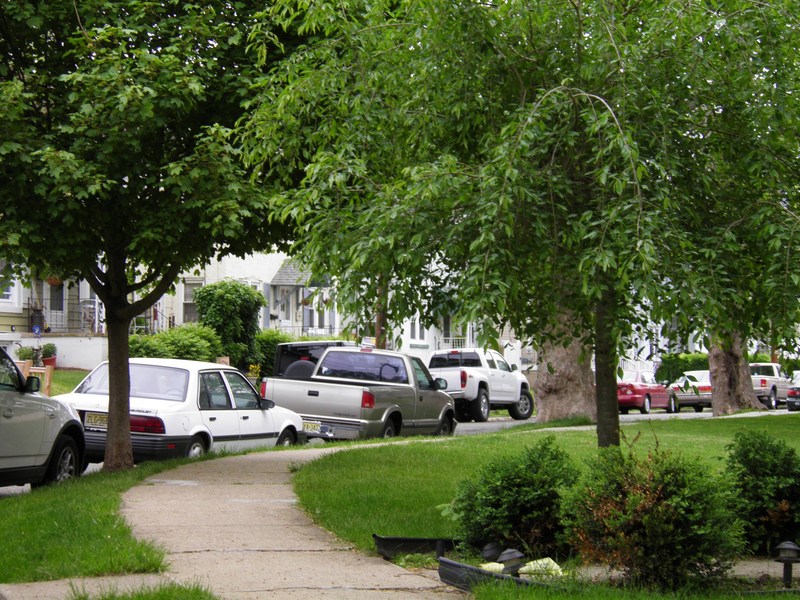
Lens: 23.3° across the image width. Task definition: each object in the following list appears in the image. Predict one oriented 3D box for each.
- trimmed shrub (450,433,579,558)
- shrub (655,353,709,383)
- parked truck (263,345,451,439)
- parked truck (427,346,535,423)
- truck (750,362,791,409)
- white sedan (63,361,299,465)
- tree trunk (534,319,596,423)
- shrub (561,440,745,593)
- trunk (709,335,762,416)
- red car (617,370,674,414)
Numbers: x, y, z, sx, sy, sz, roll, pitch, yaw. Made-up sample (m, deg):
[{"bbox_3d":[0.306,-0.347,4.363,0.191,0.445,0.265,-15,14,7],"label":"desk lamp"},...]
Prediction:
[{"bbox_3d":[0.755,1.302,12.800,0.850,0.800,0.850,1,-2,0],"label":"trimmed shrub"},{"bbox_3d":[11.592,2.913,78.000,1.600,1.700,3.500,0,-2,24],"label":"shrub"},{"bbox_3d":[-0.530,1.520,29.300,1.730,1.580,4.830,0,-2,19],"label":"parked truck"},{"bbox_3d":[1.620,2.020,45.900,1.760,1.720,5.250,0,-2,21],"label":"parked truck"},{"bbox_3d":[13.350,3.200,71.900,1.760,1.700,5.000,0,-2,25],"label":"truck"},{"bbox_3d":[-2.710,1.460,24.500,1.680,1.360,4.600,0,-2,21],"label":"white sedan"},{"bbox_3d":[3.069,1.289,36.000,1.120,1.950,1.080,1,-2,0],"label":"tree trunk"},{"bbox_3d":[1.476,1.266,11.300,1.040,0.850,0.980,1,-2,0],"label":"shrub"},{"bbox_3d":[8.036,1.808,46.500,1.250,1.950,1.150,1,-2,0],"label":"trunk"},{"bbox_3d":[7.550,2.960,62.100,1.720,1.370,4.550,0,-2,25],"label":"red car"}]

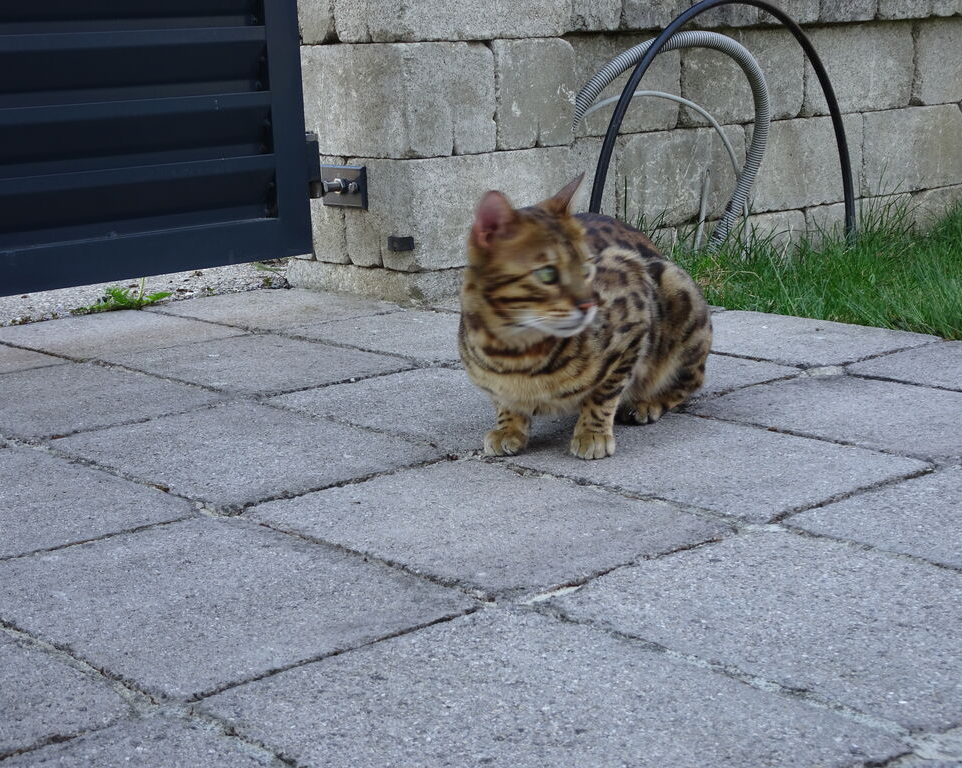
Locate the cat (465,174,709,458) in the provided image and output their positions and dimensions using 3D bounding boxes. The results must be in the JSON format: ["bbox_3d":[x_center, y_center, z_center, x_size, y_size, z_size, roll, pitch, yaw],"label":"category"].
[{"bbox_3d":[0.110,-0.076,1.496,0.160,0.225,0.290,4,13,23],"label":"cat"}]

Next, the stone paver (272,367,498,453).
[{"bbox_3d":[-0.031,0.046,1.615,0.222,0.055,0.299,-12,16,-41],"label":"stone paver"}]

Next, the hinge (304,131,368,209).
[{"bbox_3d":[-0.203,-0.275,2.241,0.068,0.100,0.078,-12,16,-41],"label":"hinge"}]

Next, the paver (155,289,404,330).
[{"bbox_3d":[-0.261,-0.070,2.199,0.230,0.055,0.270,-12,16,-41],"label":"paver"}]

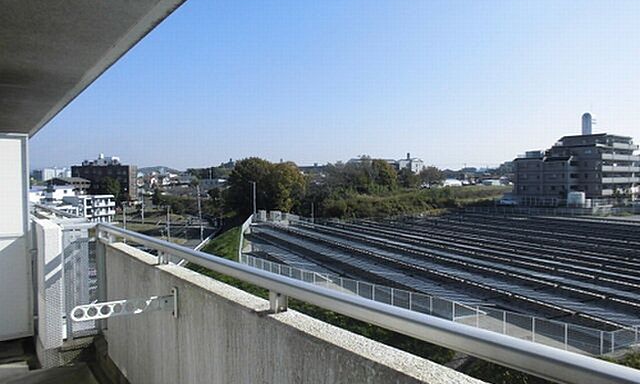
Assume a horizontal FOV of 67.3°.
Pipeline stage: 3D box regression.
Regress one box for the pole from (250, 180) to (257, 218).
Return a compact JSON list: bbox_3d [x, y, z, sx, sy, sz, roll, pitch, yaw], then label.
[{"bbox_3d":[-15.494,1.747,112.000,1.400,8.800,0.400,-1,2,0],"label":"pole"}]

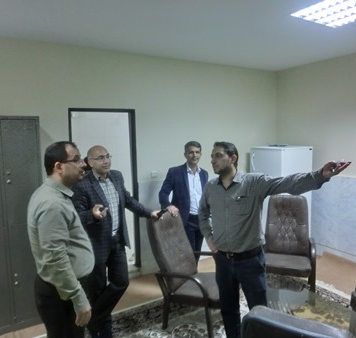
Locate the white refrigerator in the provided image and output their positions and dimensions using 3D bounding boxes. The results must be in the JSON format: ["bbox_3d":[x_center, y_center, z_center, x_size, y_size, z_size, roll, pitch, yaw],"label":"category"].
[{"bbox_3d":[1.524,0.480,4.654,0.650,1.590,0.600,-4,7,-30],"label":"white refrigerator"}]

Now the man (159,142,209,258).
[{"bbox_3d":[0.075,0.583,3.250,0.560,1.720,0.420,-3,6,-20],"label":"man"}]

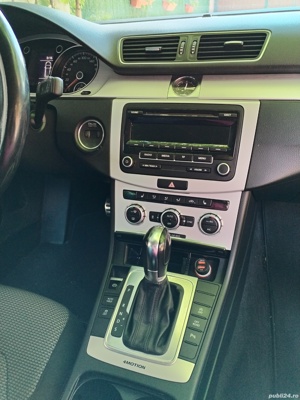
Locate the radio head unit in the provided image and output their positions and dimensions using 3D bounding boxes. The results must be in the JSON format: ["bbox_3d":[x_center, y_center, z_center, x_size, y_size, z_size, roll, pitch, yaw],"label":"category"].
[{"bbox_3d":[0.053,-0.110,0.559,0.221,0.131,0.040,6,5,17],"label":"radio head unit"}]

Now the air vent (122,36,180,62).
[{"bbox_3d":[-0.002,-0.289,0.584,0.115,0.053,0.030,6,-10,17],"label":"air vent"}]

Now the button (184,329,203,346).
[{"bbox_3d":[0.067,0.214,0.468,0.024,0.010,0.022,6,43,17],"label":"button"}]

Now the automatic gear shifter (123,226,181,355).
[{"bbox_3d":[0.003,0.131,0.464,0.076,0.169,0.125,6,31,17],"label":"automatic gear shifter"}]

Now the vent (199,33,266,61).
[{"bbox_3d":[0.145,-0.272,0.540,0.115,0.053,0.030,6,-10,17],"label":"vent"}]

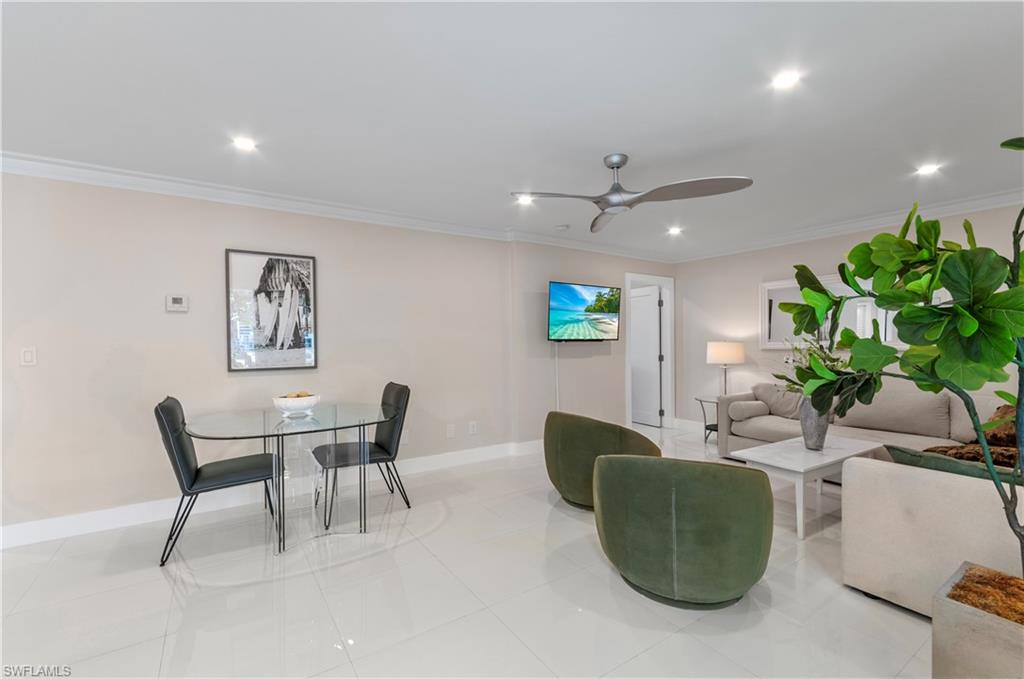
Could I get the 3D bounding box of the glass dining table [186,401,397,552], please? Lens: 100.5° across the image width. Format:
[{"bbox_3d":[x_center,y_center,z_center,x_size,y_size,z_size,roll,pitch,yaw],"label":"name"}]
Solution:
[{"bbox_3d":[-1.425,0.902,3.000,1.340,0.740,1.180,-1,0,-34],"label":"glass dining table"}]

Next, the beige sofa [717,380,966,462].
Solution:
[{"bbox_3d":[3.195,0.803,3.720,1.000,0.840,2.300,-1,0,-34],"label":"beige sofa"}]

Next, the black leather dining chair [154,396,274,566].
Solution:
[{"bbox_3d":[-1.847,0.829,2.745,0.630,0.920,0.460,-1,0,-32],"label":"black leather dining chair"}]

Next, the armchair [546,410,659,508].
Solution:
[{"bbox_3d":[0.719,0.890,3.381,0.860,0.720,0.880,-1,0,-41],"label":"armchair"}]

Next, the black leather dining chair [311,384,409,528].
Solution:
[{"bbox_3d":[-1.122,0.814,3.202,0.620,0.910,0.460,-1,0,-34],"label":"black leather dining chair"}]

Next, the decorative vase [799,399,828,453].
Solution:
[{"bbox_3d":[2.210,0.626,3.157,0.176,0.380,0.176,-1,0,-32],"label":"decorative vase"}]

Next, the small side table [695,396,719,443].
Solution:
[{"bbox_3d":[2.538,0.979,5.091,0.500,0.520,0.500,-1,0,-32],"label":"small side table"}]

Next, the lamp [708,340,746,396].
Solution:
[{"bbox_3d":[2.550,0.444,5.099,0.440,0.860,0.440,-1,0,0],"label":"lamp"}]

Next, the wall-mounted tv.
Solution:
[{"bbox_3d":[0.837,-0.302,4.828,1.115,0.640,0.070,-1,3,-34],"label":"wall-mounted tv"}]

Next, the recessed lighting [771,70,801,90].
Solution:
[{"bbox_3d":[1.238,-1.163,1.922,0.110,0.025,0.110,-1,0,-32],"label":"recessed lighting"}]

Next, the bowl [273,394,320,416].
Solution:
[{"bbox_3d":[-1.583,0.494,3.128,0.316,0.140,0.290,-1,0,-32],"label":"bowl"}]

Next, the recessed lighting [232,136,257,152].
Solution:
[{"bbox_3d":[-1.578,-1.146,2.513,0.115,0.025,0.115,-1,0,-32],"label":"recessed lighting"}]

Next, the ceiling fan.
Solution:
[{"bbox_3d":[0.674,-0.997,2.873,1.400,0.375,1.300,-1,0,0],"label":"ceiling fan"}]

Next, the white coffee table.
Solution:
[{"bbox_3d":[2.178,1.036,3.150,1.150,0.440,0.500,-1,0,-32],"label":"white coffee table"}]

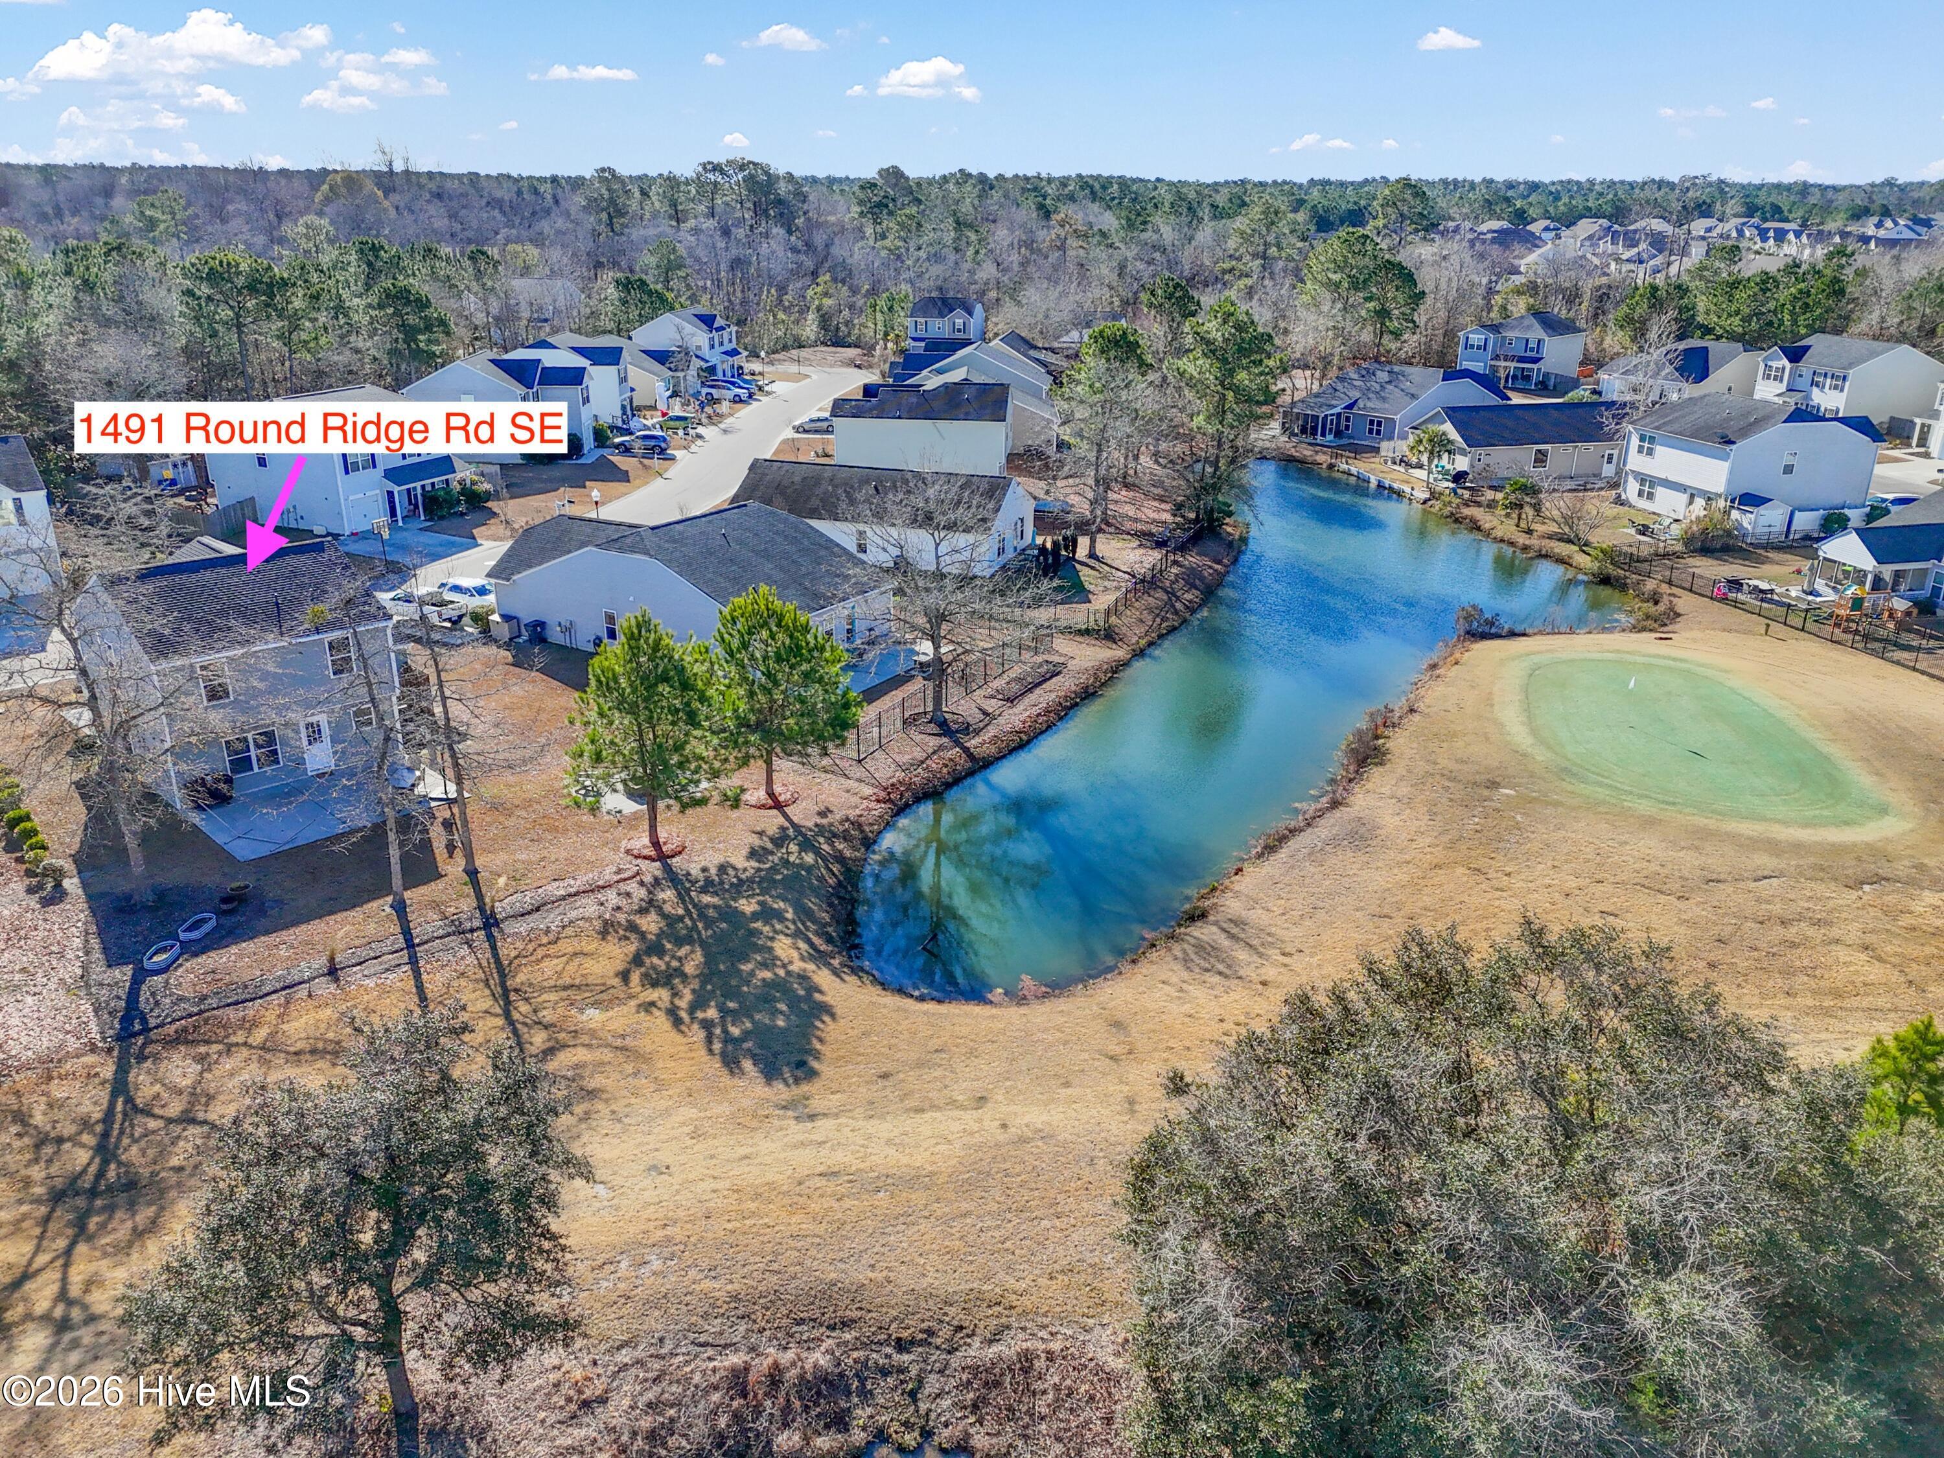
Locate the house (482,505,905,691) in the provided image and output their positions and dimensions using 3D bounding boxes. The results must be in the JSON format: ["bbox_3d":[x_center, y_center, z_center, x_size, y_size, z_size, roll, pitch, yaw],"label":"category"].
[{"bbox_3d":[-13.827,-7.235,65.072,17.100,5.700,10.200,13,26,29],"label":"house"}]

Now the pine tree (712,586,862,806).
[{"bbox_3d":[-6.755,-1.183,47.417,5.290,7.990,5.290,-4,23,-9],"label":"pine tree"}]

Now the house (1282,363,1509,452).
[{"bbox_3d":[39.089,-30.629,124.968,20.000,6.200,10.800,-18,29,-38],"label":"house"}]

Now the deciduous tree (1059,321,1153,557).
[{"bbox_3d":[7.558,-16.497,77.467,5.410,13.360,5.410,2,23,5],"label":"deciduous tree"}]

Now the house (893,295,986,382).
[{"bbox_3d":[-3.336,-52.227,175.667,8.400,7.800,10.500,4,22,8],"label":"house"}]

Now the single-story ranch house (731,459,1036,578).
[{"bbox_3d":[-5.487,-13.236,80.652,17.100,4.900,8.800,7,24,18],"label":"single-story ranch house"}]

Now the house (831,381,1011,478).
[{"bbox_3d":[-3.663,-22.351,102.384,12.900,7.300,8.700,2,22,4],"label":"house"}]

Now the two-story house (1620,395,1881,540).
[{"bbox_3d":[54.504,-19.113,94.824,12.300,7.600,10.200,-5,23,-14],"label":"two-story house"}]

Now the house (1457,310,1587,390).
[{"bbox_3d":[58.410,-40.345,143.021,8.500,7.400,11.800,21,30,41],"label":"house"}]

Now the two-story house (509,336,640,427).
[{"bbox_3d":[-37.323,-33.396,127.649,12.436,7.424,8.000,3,23,5],"label":"two-story house"}]

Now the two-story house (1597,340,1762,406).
[{"bbox_3d":[70.959,-35.730,134.205,16.700,5.600,10.100,-19,29,-38],"label":"two-story house"}]

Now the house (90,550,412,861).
[{"bbox_3d":[-29.532,-3.175,54.273,8.805,7.835,10.200,-20,30,-41],"label":"house"}]

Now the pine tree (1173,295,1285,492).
[{"bbox_3d":[16.459,-20.706,86.968,7.250,13.890,7.250,4,23,10],"label":"pine tree"}]

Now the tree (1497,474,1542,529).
[{"bbox_3d":[37.195,-15.345,91.249,2.900,3.500,2.900,0,22,0],"label":"tree"}]

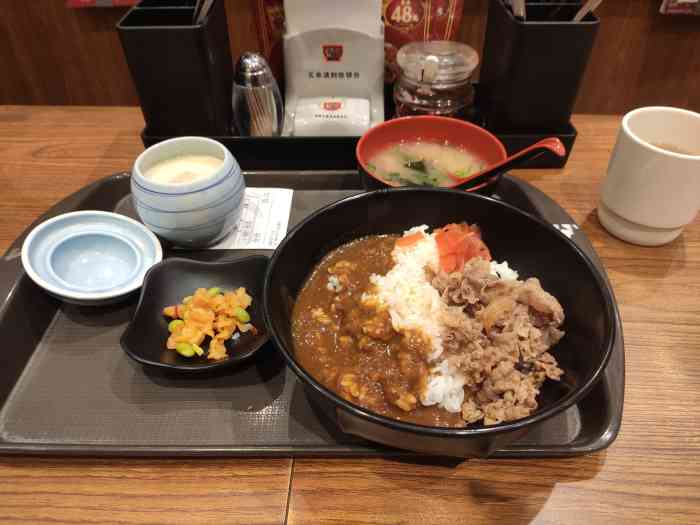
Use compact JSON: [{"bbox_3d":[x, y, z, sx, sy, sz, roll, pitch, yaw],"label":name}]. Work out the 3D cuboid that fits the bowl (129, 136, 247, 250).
[{"bbox_3d":[-0.131,-0.056,0.419,0.087,0.067,0.087,-1,43,0],"label":"bowl"}]

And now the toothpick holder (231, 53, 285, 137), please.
[{"bbox_3d":[-0.092,-0.158,0.502,0.049,0.093,0.049,-1,43,0],"label":"toothpick holder"}]

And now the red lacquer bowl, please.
[{"bbox_3d":[0.066,-0.068,0.434,0.123,0.063,0.123,0,43,0],"label":"red lacquer bowl"}]

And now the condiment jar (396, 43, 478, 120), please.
[{"bbox_3d":[0.086,-0.170,0.520,0.083,0.084,0.083,0,43,0],"label":"condiment jar"}]

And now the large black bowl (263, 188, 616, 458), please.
[{"bbox_3d":[0.047,0.039,0.306,0.185,0.081,0.185,0,43,0],"label":"large black bowl"}]

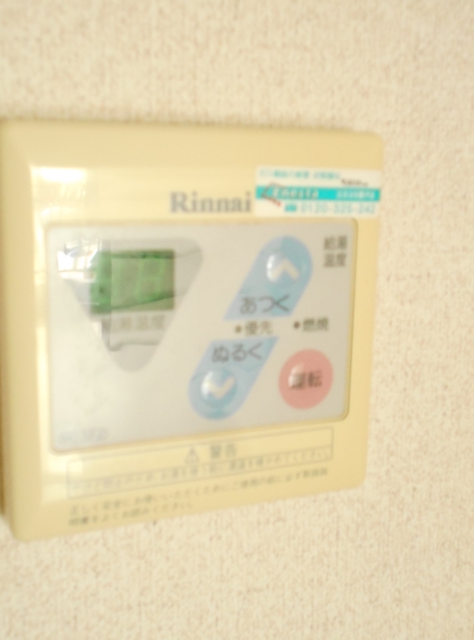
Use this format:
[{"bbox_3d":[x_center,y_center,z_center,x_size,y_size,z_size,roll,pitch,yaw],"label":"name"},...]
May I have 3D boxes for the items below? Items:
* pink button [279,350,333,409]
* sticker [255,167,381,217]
[{"bbox_3d":[0.023,0.020,0.269,0.020,0.020,0.003,-4,13,-22],"label":"pink button"},{"bbox_3d":[0.026,-0.040,0.258,0.044,0.015,0.001,-4,13,-22],"label":"sticker"}]

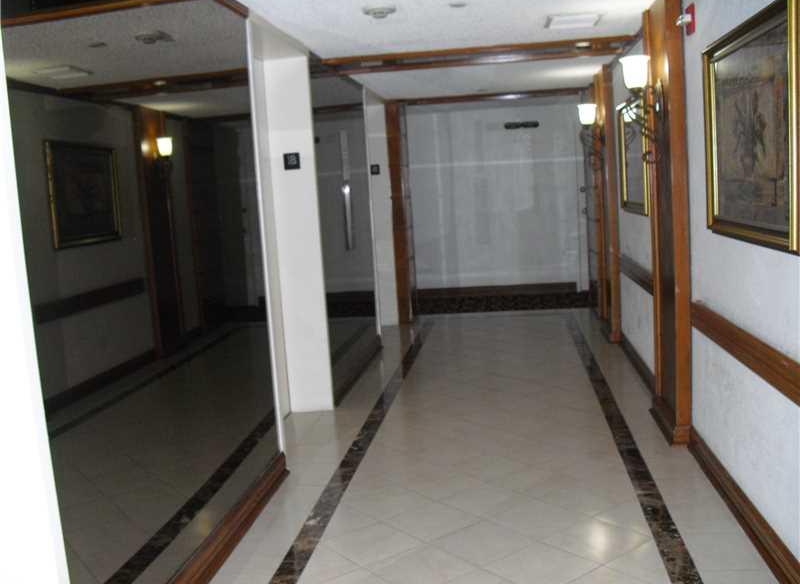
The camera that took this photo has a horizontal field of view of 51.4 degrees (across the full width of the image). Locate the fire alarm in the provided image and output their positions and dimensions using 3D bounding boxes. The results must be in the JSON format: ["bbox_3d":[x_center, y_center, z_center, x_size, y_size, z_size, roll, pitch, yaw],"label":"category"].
[{"bbox_3d":[1.345,-1.281,3.932,0.063,0.133,0.158,-3,7,8],"label":"fire alarm"}]

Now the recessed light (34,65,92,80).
[{"bbox_3d":[-2.183,-1.443,5.438,0.274,0.026,0.324,-3,7,8],"label":"recessed light"}]

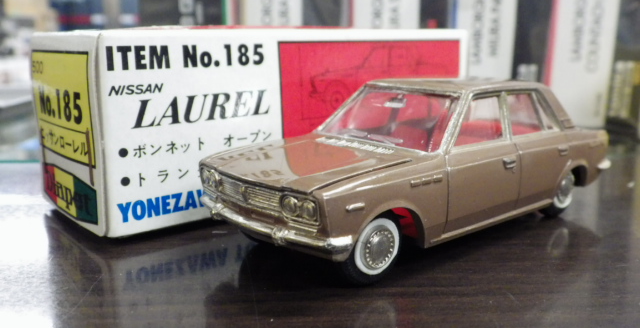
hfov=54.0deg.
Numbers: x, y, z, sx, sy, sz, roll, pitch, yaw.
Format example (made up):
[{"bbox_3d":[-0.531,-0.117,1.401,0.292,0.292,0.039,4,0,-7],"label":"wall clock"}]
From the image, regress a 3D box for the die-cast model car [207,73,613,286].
[{"bbox_3d":[0.026,-0.003,0.147,0.106,0.034,0.042,-10,16,-40],"label":"die-cast model car"}]

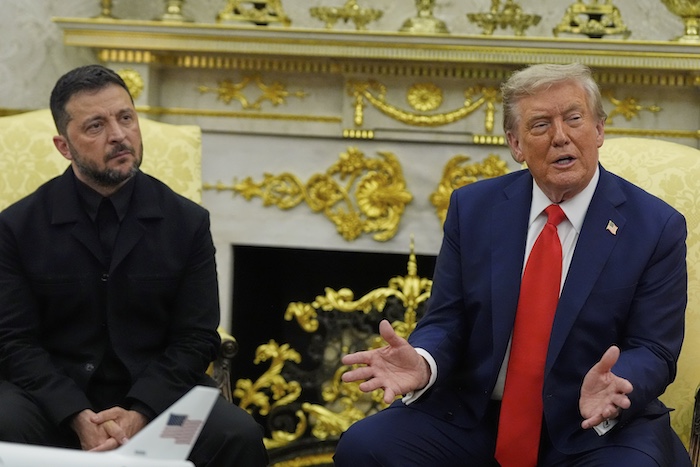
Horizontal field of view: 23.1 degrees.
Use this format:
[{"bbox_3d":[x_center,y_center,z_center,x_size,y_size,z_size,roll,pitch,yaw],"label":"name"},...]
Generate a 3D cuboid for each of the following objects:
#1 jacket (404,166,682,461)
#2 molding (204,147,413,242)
[{"bbox_3d":[0.396,0.149,3.400,0.550,0.590,0.420,4,6,21],"label":"jacket"},{"bbox_3d":[-0.122,-0.114,4.980,0.610,0.265,0.050,3,5,8],"label":"molding"}]

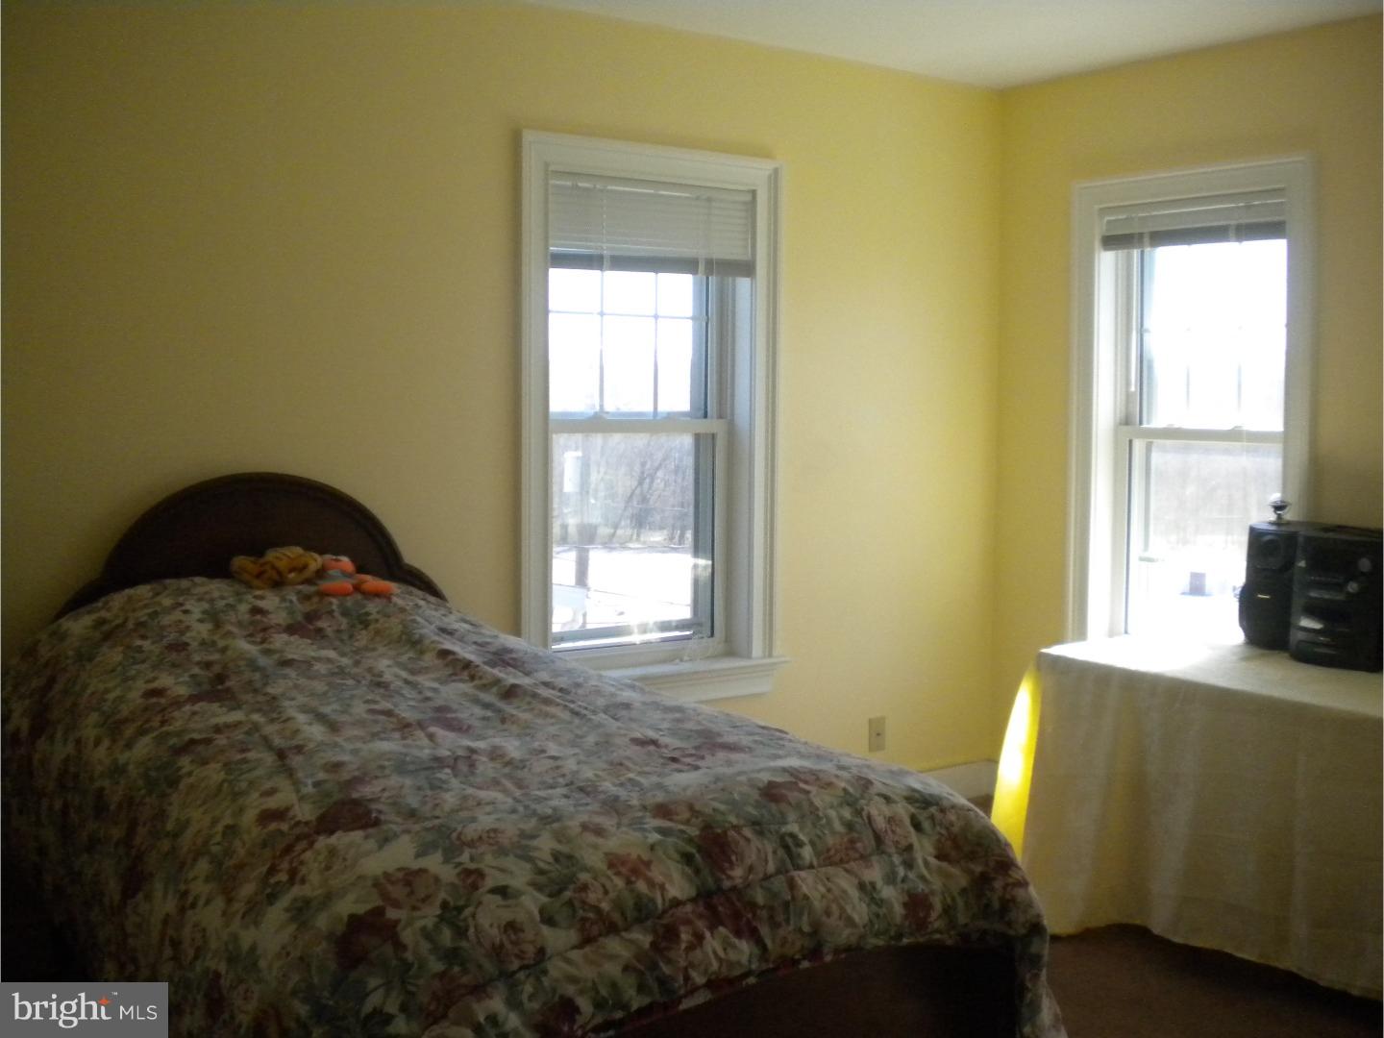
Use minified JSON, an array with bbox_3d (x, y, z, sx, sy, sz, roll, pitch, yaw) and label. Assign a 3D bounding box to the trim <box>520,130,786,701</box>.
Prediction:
[{"bbox_3d":[-0.109,-0.240,4.001,0.905,1.590,0.140,-4,7,-38],"label":"trim"}]

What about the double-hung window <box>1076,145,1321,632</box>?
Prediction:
[{"bbox_3d":[1.510,-0.263,4.314,0.140,1.580,0.825,-4,7,-38],"label":"double-hung window"}]

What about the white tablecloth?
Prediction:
[{"bbox_3d":[1.575,0.717,3.567,0.800,0.690,1.250,-4,7,-38],"label":"white tablecloth"}]

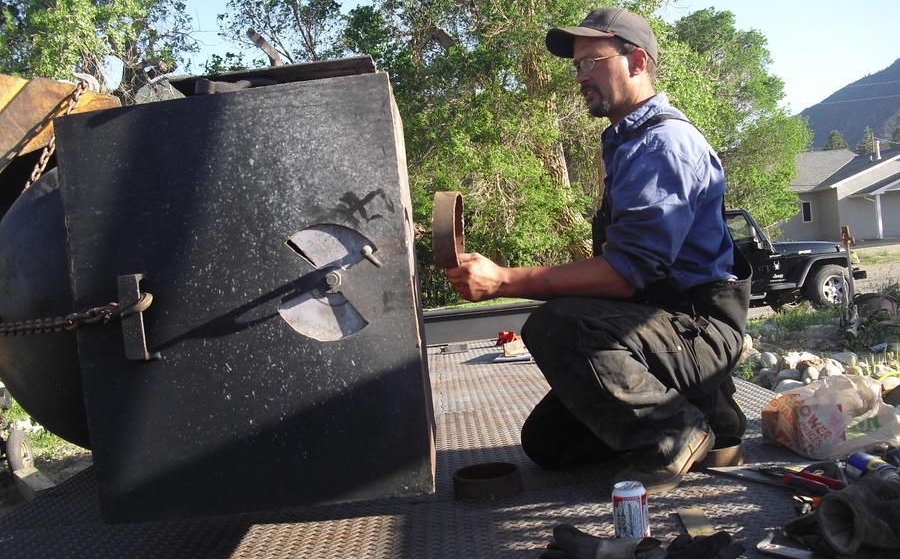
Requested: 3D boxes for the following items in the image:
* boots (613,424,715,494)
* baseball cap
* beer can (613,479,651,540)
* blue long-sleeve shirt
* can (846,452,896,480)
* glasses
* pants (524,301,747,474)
[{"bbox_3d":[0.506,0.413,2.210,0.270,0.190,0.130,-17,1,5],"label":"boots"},{"bbox_3d":[0.371,-0.592,2.280,0.265,0.145,0.180,-8,3,-15],"label":"baseball cap"},{"bbox_3d":[0.355,0.463,1.828,0.066,0.122,0.066,-5,2,6],"label":"beer can"},{"bbox_3d":[0.532,-0.210,2.290,0.360,0.510,0.480,-5,2,5],"label":"blue long-sleeve shirt"},{"bbox_3d":[0.940,0.429,2.045,0.058,0.058,0.168,-6,2,-6],"label":"can"},{"bbox_3d":[0.383,-0.542,2.291,0.135,0.042,0.140,-16,5,-14],"label":"glasses"},{"bbox_3d":[0.453,0.249,2.310,0.560,0.470,0.460,-5,2,5],"label":"pants"}]

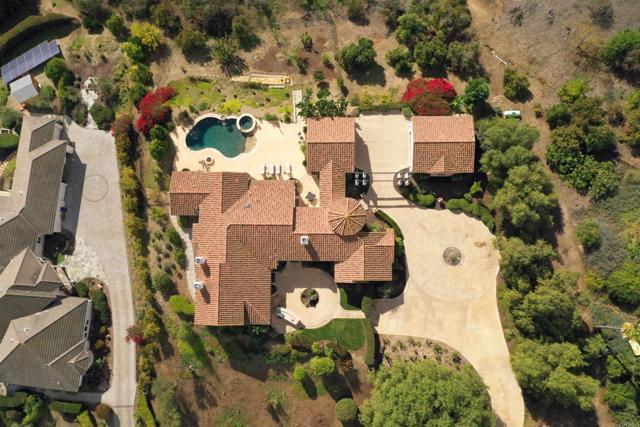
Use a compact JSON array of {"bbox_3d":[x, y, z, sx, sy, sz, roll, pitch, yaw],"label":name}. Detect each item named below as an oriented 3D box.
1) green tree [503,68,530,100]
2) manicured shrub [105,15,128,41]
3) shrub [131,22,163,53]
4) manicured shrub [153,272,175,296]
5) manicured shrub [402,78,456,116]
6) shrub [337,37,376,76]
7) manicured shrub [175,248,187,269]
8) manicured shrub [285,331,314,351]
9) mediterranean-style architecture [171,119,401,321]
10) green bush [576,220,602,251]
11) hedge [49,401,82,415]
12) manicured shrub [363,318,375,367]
[{"bbox_3d":[29.730,-19.530,75.260,3.800,3.300,4.200,0,89,0],"label":"green tree"},{"bbox_3d":[-32.479,-29.689,79.502,3.610,3.200,4.050,0,84,1],"label":"manicured shrub"},{"bbox_3d":[-27.495,-27.892,78.946,4.910,3.800,4.630,0,84,1],"label":"shrub"},{"bbox_3d":[-23.691,10.746,75.391,3.260,2.300,3.600,0,84,1],"label":"manicured shrub"},{"bbox_3d":[16.973,-17.913,77.252,8.320,4.000,6.090,0,84,1],"label":"manicured shrub"},{"bbox_3d":[5.396,-23.360,73.612,5.620,3.500,5.320,-1,88,0],"label":"shrub"},{"bbox_3d":[-20.639,6.584,73.665,1.700,1.300,2.660,-1,88,0],"label":"manicured shrub"},{"bbox_3d":[-3.062,18.960,74.356,4.480,2.100,2.910,0,84,1],"label":"manicured shrub"},{"bbox_3d":[-5.363,1.144,71.204,32.030,6.600,29.890,-1,88,0],"label":"mediterranean-style architecture"},{"bbox_3d":[40.570,3.310,74.950,3.800,3.000,4.100,0,89,0],"label":"green bush"},{"bbox_3d":[-41.001,31.410,80.531,4.850,1.600,1.860,2,86,1],"label":"hedge"},{"bbox_3d":[7.966,20.636,79.647,1.520,1.900,7.680,-3,86,0],"label":"manicured shrub"}]

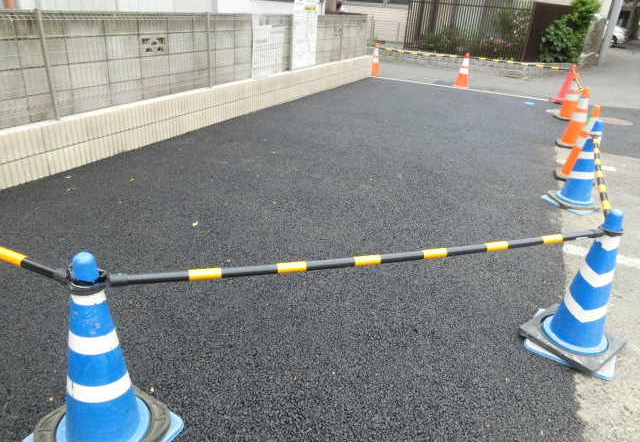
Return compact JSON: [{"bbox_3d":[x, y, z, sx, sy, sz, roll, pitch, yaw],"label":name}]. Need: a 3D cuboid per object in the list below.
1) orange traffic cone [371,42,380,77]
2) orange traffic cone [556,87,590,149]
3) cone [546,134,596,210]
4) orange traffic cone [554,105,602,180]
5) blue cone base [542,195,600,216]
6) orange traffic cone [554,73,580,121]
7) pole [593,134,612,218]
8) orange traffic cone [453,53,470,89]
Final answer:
[{"bbox_3d":[1.340,-3.884,11.147,0.370,0.700,0.370,12,26,16],"label":"orange traffic cone"},{"bbox_3d":[3.380,-1.349,6.001,0.420,0.700,0.420,4,25,-2],"label":"orange traffic cone"},{"bbox_3d":[2.244,-0.479,3.915,0.410,0.700,0.410,15,27,21],"label":"cone"},{"bbox_3d":[2.714,-0.807,4.731,0.420,0.700,0.420,4,25,-2],"label":"orange traffic cone"},{"bbox_3d":[2.223,-0.186,4.040,0.420,0.060,0.420,-8,27,-24],"label":"blue cone base"},{"bbox_3d":[4.303,-2.119,7.860,0.420,0.700,0.420,4,25,-2],"label":"orange traffic cone"},{"bbox_3d":[1.795,-0.325,2.956,0.050,0.050,2.080,15,27,22],"label":"pole"},{"bbox_3d":[3.261,-3.376,10.395,0.370,0.700,0.370,12,26,16],"label":"orange traffic cone"}]

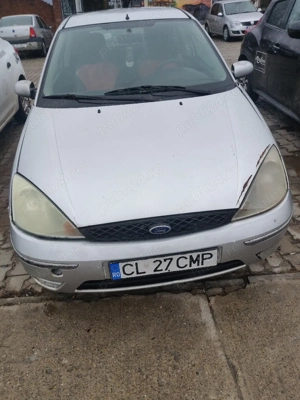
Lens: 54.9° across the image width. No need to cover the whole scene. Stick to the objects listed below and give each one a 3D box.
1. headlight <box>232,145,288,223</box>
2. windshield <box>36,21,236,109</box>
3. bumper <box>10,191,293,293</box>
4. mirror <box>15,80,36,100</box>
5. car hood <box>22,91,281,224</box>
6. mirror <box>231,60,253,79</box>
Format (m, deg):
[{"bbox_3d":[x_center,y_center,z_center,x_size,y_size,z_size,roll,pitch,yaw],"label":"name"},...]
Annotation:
[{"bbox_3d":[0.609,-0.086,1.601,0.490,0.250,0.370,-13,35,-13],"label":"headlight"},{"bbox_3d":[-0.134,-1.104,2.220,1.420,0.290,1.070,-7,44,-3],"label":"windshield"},{"bbox_3d":[0.047,0.220,1.636,1.680,0.410,0.490,-7,34,-3],"label":"bumper"},{"bbox_3d":[-0.980,-0.876,2.276,0.190,0.135,0.150,-7,34,-3],"label":"mirror"},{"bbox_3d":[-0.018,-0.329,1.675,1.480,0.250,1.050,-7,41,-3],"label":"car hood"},{"bbox_3d":[0.751,-1.071,2.365,0.190,0.135,0.150,-7,34,-3],"label":"mirror"}]

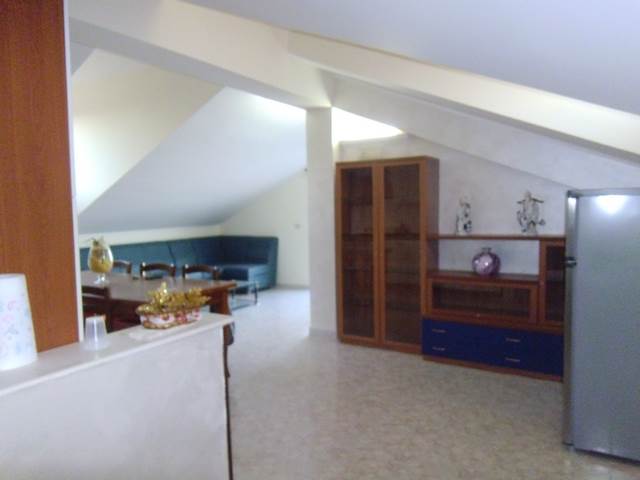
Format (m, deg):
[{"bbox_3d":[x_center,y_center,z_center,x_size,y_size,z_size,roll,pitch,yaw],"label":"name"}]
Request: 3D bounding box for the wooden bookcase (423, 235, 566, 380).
[{"bbox_3d":[1.642,0.517,4.166,1.362,1.114,0.524,1,4,31],"label":"wooden bookcase"}]

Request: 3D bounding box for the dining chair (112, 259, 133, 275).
[{"bbox_3d":[-2.146,0.658,4.775,0.450,0.880,0.460,1,4,27],"label":"dining chair"}]

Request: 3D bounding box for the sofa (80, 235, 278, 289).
[{"bbox_3d":[-2.178,0.476,7.863,1.530,0.830,3.170,1,4,31],"label":"sofa"}]

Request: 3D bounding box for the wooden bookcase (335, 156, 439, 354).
[{"bbox_3d":[0.675,0.138,4.772,0.908,1.822,0.432,1,4,31],"label":"wooden bookcase"}]

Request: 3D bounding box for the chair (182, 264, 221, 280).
[{"bbox_3d":[-1.190,0.674,4.288,0.450,0.880,0.460,1,4,27],"label":"chair"}]

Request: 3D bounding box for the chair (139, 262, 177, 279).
[{"bbox_3d":[-1.667,0.665,4.543,0.450,0.880,0.460,1,4,27],"label":"chair"}]

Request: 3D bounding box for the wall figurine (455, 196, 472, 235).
[{"bbox_3d":[1.288,-0.215,4.316,0.150,0.330,0.120,1,4,31],"label":"wall figurine"}]

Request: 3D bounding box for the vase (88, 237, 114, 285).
[{"bbox_3d":[-1.874,0.173,4.093,0.215,0.390,0.215,1,4,31],"label":"vase"}]

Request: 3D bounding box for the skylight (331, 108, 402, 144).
[{"bbox_3d":[0.486,-1.230,5.055,0.840,0.400,0.120,1,4,31],"label":"skylight"}]

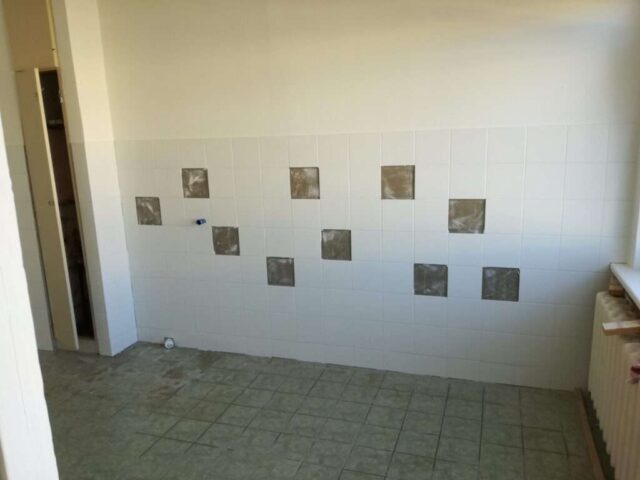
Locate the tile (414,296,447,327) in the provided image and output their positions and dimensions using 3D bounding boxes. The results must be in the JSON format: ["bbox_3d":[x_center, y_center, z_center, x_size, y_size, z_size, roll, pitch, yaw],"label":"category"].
[{"bbox_3d":[0.691,0.441,3.107,0.198,0.198,0.010,2,12,18],"label":"tile"}]

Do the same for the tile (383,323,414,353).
[{"bbox_3d":[0.508,0.630,3.210,0.198,0.198,0.010,2,12,18],"label":"tile"}]

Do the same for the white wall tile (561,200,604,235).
[{"bbox_3d":[1.427,-0.122,2.728,0.198,0.198,0.008,2,12,18],"label":"white wall tile"}]

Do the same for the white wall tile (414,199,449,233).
[{"bbox_3d":[0.668,-0.147,2.979,0.198,0.198,0.008,2,12,18],"label":"white wall tile"}]

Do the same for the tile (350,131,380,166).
[{"bbox_3d":[0.276,-0.547,3.022,0.199,0.199,0.010,2,13,19],"label":"tile"}]

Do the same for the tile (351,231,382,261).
[{"bbox_3d":[0.297,0.037,3.153,0.198,0.198,0.010,2,12,18],"label":"tile"}]

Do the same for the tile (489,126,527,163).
[{"bbox_3d":[1.037,-0.525,2.784,0.198,0.198,0.010,2,12,18],"label":"tile"}]

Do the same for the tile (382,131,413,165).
[{"bbox_3d":[0.464,-0.544,2.961,0.198,0.198,0.008,2,12,18],"label":"tile"}]

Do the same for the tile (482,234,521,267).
[{"bbox_3d":[1.054,0.061,2.894,0.198,0.198,0.008,2,12,18],"label":"tile"}]

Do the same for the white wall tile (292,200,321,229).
[{"bbox_3d":[-0.090,-0.171,3.237,0.198,0.198,0.010,2,12,18],"label":"white wall tile"}]

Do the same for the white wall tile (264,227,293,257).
[{"bbox_3d":[-0.271,0.021,3.337,0.199,0.199,0.010,2,13,19],"label":"white wall tile"}]

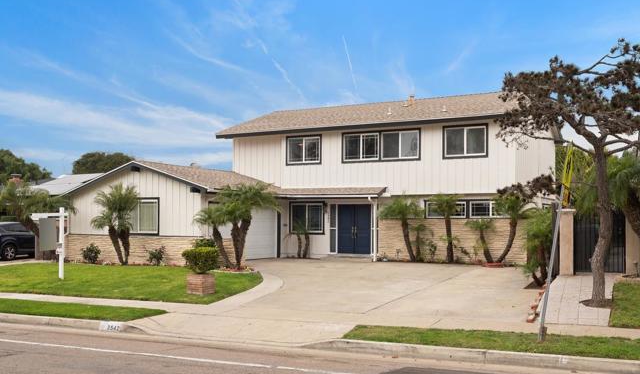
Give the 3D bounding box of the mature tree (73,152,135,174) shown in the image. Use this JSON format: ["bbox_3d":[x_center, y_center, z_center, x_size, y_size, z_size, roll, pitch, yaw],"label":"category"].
[{"bbox_3d":[-19.670,0.780,60.000,6.600,7.800,6.600,-1,-3,27],"label":"mature tree"}]

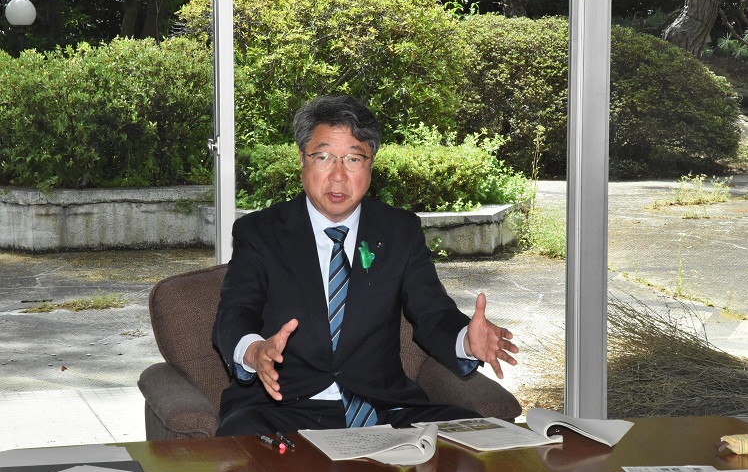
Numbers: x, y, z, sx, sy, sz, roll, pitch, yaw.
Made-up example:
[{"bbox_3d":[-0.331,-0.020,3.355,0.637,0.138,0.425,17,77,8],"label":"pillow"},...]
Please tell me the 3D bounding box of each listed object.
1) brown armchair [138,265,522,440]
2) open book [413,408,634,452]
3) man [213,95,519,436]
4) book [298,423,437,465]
[{"bbox_3d":[-0.153,0.500,5.389,0.840,0.820,0.770,-1,8,-10],"label":"brown armchair"},{"bbox_3d":[0.344,0.397,4.875,0.380,0.050,0.330,-3,8,-24],"label":"open book"},{"bbox_3d":[-0.038,0.318,5.083,0.690,1.260,0.780,-1,7,-7],"label":"man"},{"bbox_3d":[-0.011,0.417,4.750,0.225,0.050,0.340,-2,8,-16],"label":"book"}]

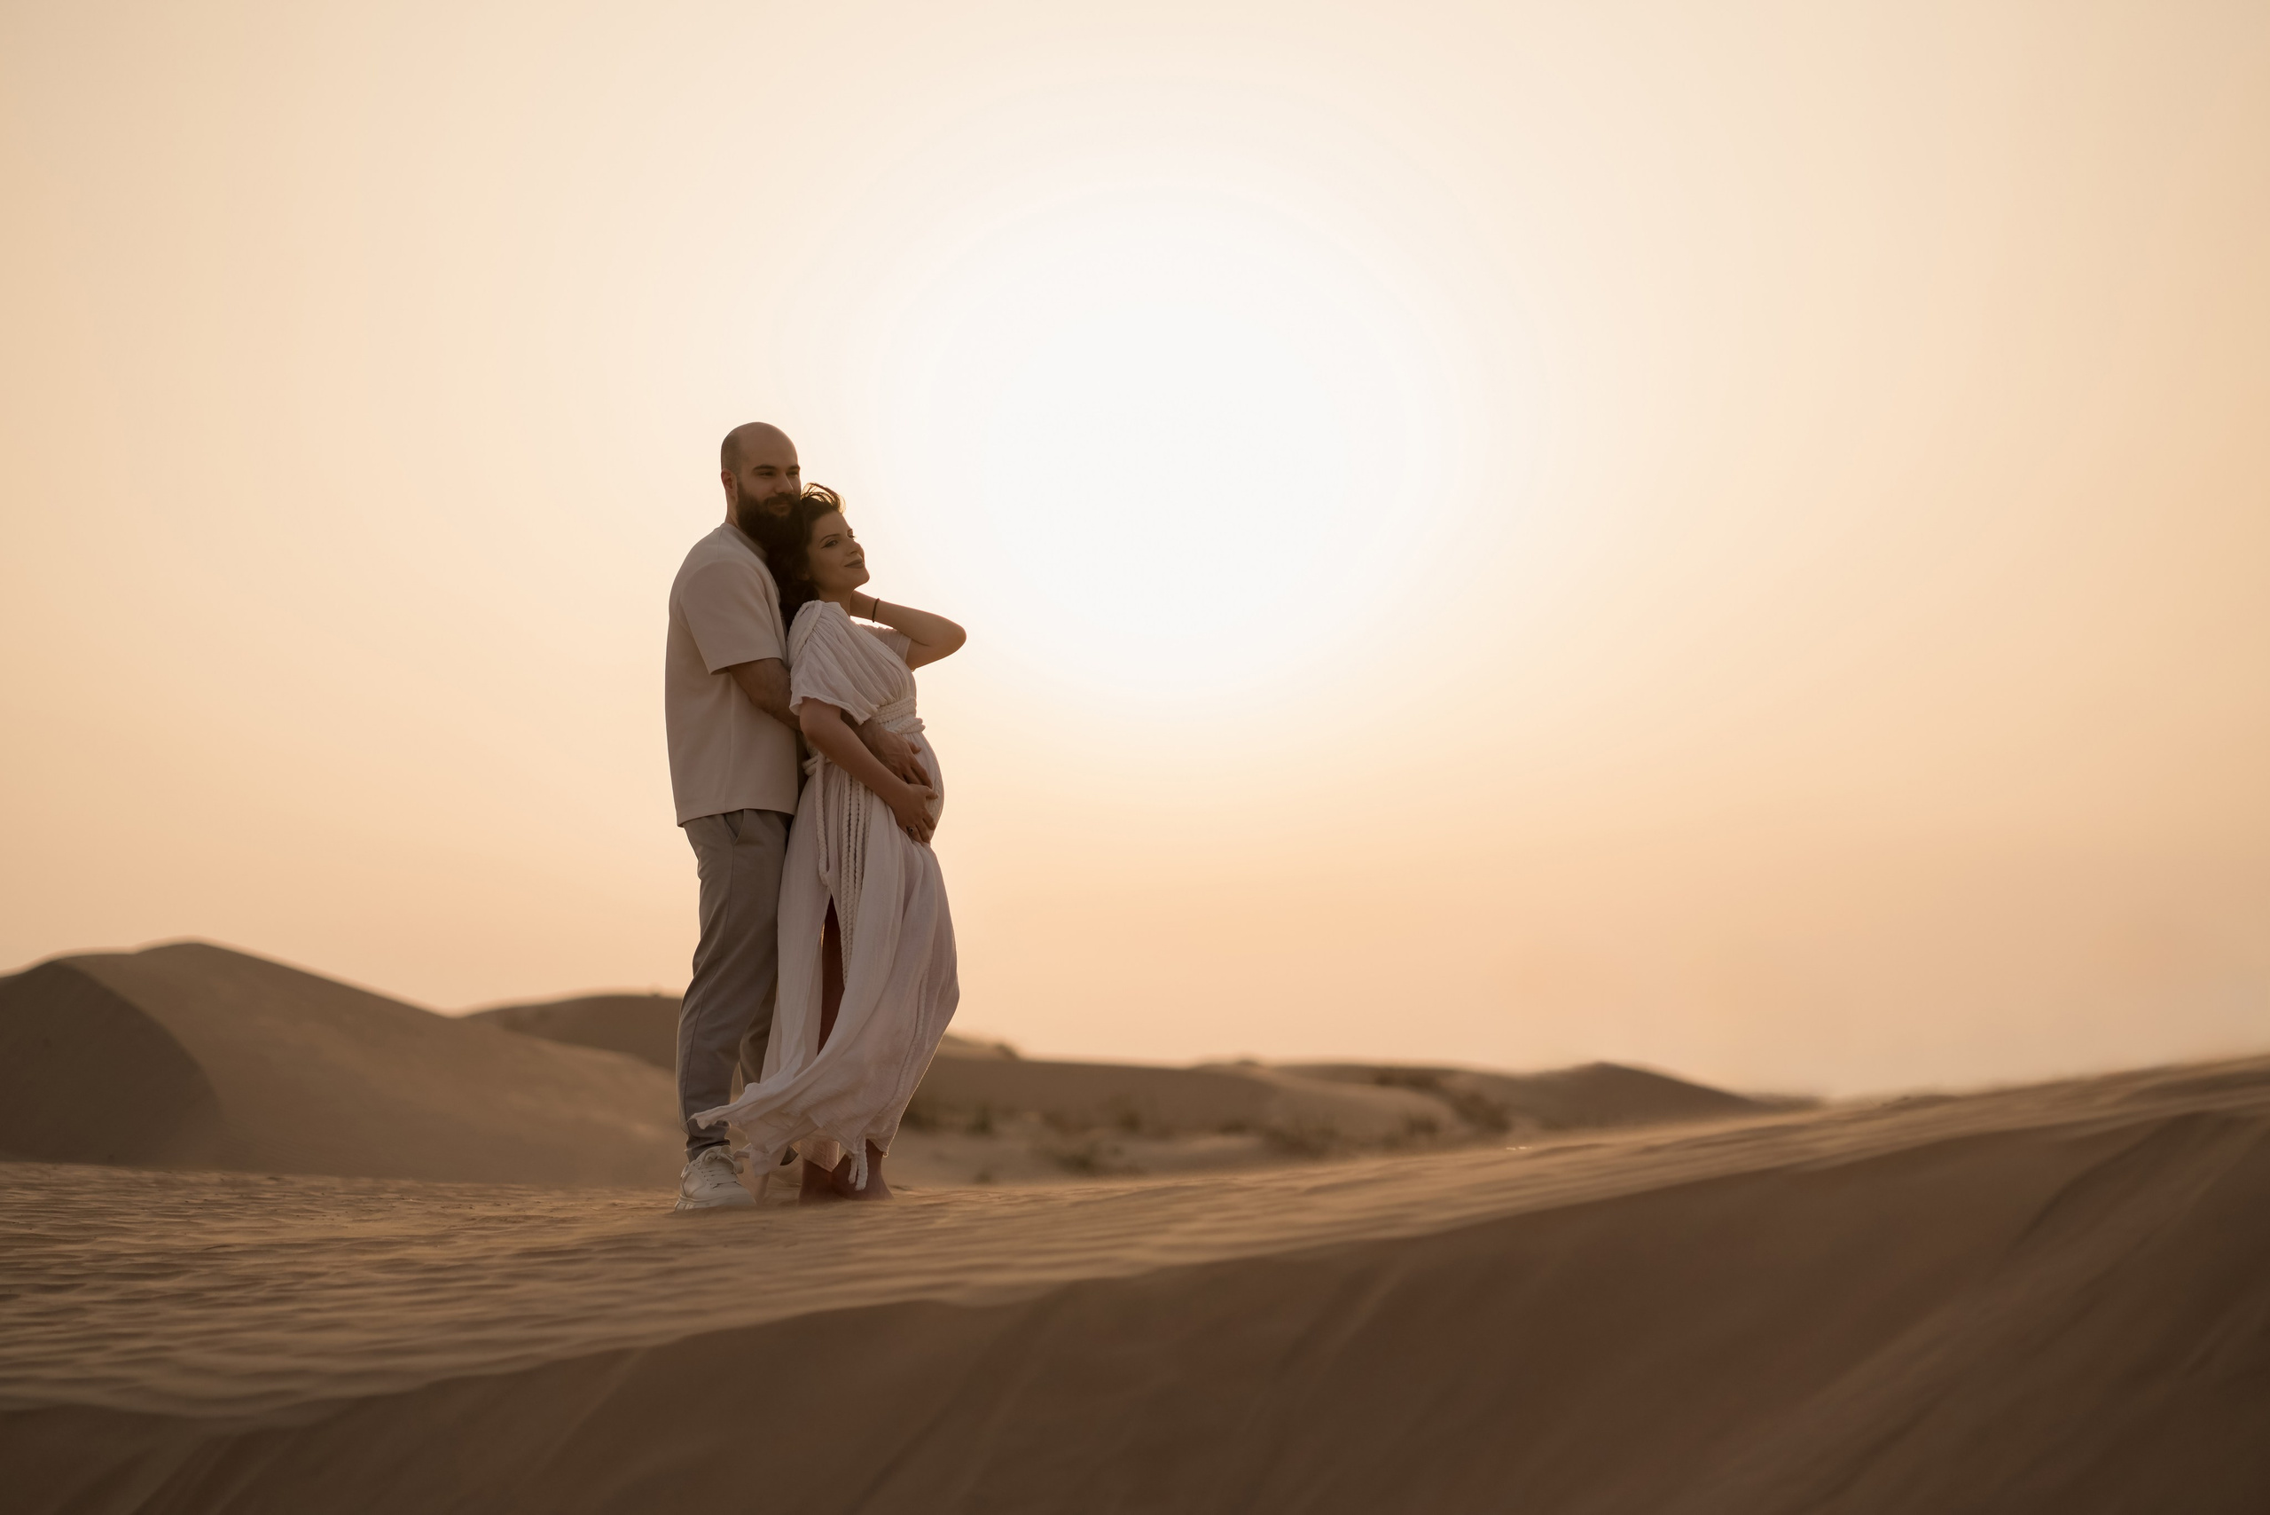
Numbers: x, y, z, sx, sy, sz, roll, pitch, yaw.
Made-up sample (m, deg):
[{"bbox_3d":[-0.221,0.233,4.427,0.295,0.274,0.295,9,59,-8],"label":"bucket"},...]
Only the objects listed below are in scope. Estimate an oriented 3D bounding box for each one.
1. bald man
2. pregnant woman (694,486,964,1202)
[{"bbox_3d":[-0.783,0.137,12.330,0.500,1.800,0.530,-2,-4,24],"label":"bald man"},{"bbox_3d":[-0.700,0.199,12.270,0.540,1.620,0.500,-2,-4,24],"label":"pregnant woman"}]

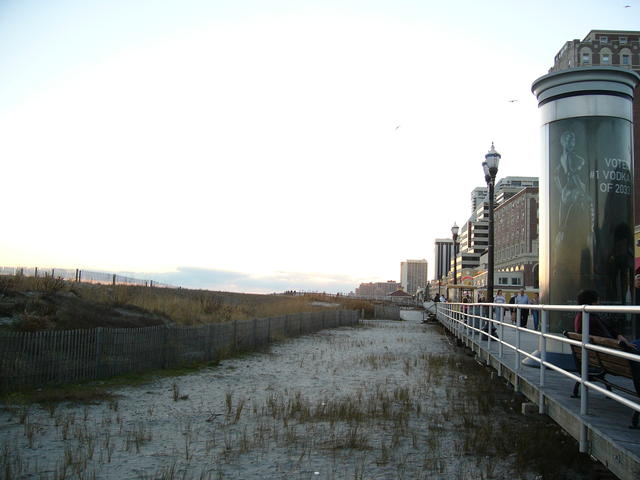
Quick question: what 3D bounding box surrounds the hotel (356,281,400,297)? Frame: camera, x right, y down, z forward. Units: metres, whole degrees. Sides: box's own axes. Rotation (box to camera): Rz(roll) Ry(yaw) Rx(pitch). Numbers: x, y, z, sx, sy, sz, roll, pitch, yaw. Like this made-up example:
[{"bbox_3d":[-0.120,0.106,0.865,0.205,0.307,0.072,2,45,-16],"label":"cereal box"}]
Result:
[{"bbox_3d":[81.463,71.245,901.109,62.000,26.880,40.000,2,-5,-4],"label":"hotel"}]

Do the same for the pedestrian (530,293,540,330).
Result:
[{"bbox_3d":[9.117,3.025,27.275,0.480,1.570,0.360,-1,-6,33],"label":"pedestrian"}]

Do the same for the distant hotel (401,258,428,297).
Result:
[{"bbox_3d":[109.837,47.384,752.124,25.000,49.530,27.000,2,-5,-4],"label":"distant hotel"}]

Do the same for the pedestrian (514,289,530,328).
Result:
[{"bbox_3d":[9.308,3.136,29.685,0.540,1.790,0.360,1,-5,9],"label":"pedestrian"}]

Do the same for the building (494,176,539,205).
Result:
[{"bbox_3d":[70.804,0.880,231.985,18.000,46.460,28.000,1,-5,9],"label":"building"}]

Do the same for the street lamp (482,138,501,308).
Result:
[{"bbox_3d":[4.952,0.013,18.663,0.500,5.750,0.550,1,-5,9],"label":"street lamp"}]

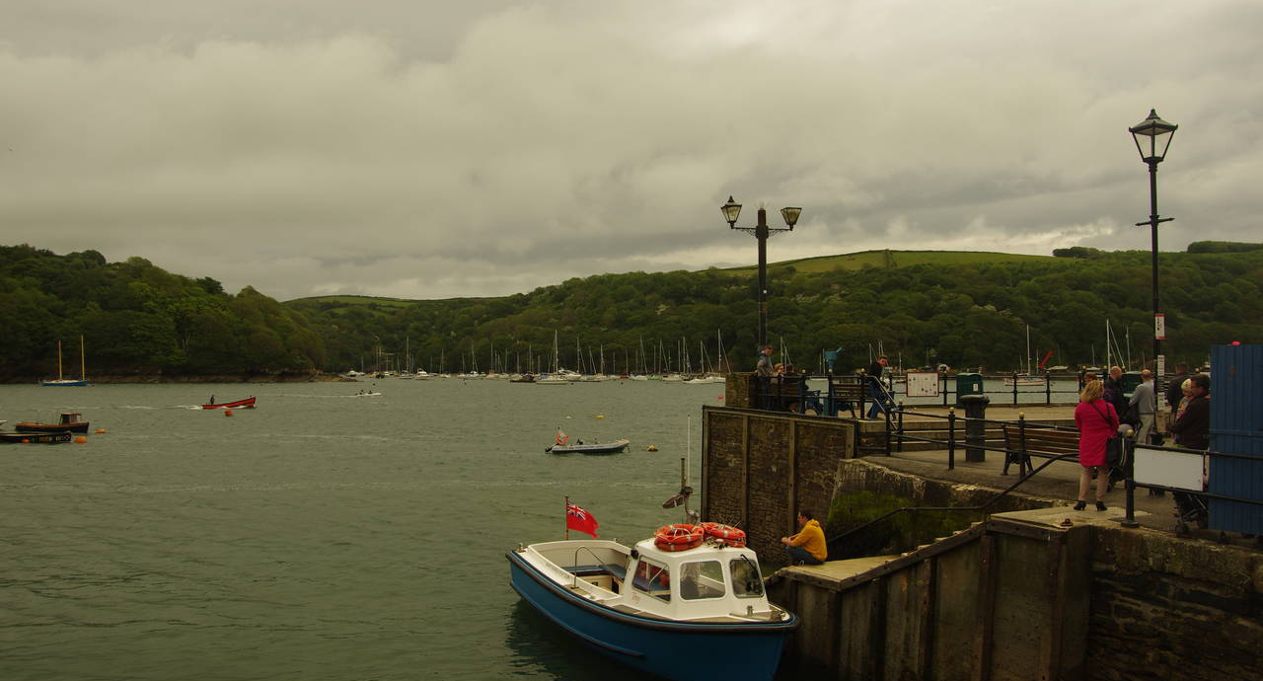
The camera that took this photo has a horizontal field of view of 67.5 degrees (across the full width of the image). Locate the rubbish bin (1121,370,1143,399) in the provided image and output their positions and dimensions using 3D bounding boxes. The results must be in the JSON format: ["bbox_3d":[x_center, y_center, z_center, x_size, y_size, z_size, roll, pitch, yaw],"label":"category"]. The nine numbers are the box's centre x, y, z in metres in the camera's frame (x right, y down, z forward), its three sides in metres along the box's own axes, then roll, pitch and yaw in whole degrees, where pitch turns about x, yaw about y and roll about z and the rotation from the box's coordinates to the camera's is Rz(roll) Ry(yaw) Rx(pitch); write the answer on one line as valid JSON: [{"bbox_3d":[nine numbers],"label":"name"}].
[{"bbox_3d":[15.391,1.468,28.972,0.700,1.000,0.650,0,-1,9],"label":"rubbish bin"}]

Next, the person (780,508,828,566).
[{"bbox_3d":[2.696,3.121,14.725,0.720,0.950,0.500,0,-2,18],"label":"person"}]

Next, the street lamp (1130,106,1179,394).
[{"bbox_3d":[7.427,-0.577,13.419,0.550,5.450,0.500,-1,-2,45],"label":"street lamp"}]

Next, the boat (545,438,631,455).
[{"bbox_3d":[-2.171,5.301,47.689,4.200,0.800,1.700,0,-1,-5],"label":"boat"}]

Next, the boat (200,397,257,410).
[{"bbox_3d":[-40.646,6.349,95.318,5.600,1.200,1.800,0,-1,-6],"label":"boat"}]

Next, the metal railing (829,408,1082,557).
[{"bbox_3d":[5.244,2.291,15.262,1.600,2.100,4.900,1,-2,-25],"label":"metal railing"}]

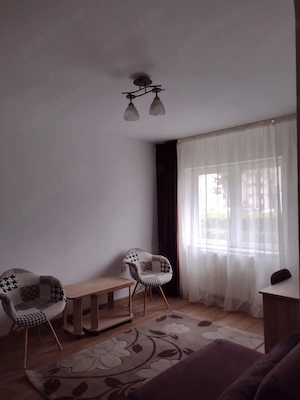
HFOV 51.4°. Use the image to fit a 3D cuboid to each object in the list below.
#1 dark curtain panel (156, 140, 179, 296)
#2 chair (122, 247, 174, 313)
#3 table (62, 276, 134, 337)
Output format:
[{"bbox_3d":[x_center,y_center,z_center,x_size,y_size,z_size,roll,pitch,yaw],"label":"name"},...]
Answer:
[{"bbox_3d":[0.290,0.316,5.281,0.400,2.530,0.140,-2,-2,42],"label":"dark curtain panel"},{"bbox_3d":[-0.055,1.155,4.560,0.630,0.830,0.610,1,-2,-38],"label":"chair"},{"bbox_3d":[-0.710,1.305,3.798,0.540,0.505,0.990,-2,-2,42],"label":"table"}]

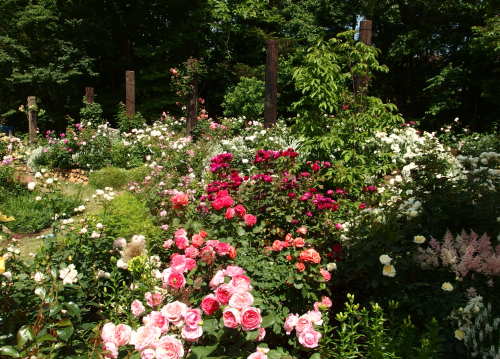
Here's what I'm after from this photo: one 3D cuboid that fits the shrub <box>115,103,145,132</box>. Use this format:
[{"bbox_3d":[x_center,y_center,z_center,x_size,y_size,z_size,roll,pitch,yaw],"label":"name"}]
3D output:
[{"bbox_3d":[-2.980,-1.533,10.000,0.742,0.779,0.705,-2,10,-16],"label":"shrub"}]

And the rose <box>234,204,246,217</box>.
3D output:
[{"bbox_3d":[-0.070,0.230,3.000,0.086,0.077,0.083,1,10,-1],"label":"rose"}]

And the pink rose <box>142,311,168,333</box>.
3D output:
[{"bbox_3d":[-0.379,0.569,1.620,0.104,0.082,0.080,-7,12,-34],"label":"pink rose"}]

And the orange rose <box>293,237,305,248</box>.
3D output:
[{"bbox_3d":[0.300,0.385,2.450,0.070,0.068,0.065,-1,8,-6],"label":"orange rose"}]

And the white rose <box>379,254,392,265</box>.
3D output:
[{"bbox_3d":[0.790,0.465,2.350,0.075,0.060,0.070,2,8,11],"label":"white rose"}]

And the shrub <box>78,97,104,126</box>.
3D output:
[{"bbox_3d":[-3.919,-1.657,10.000,0.640,0.780,0.620,0,8,0],"label":"shrub"}]

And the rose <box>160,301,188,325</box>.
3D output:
[{"bbox_3d":[-0.299,0.526,1.600,0.107,0.083,0.103,-1,10,-11],"label":"rose"}]

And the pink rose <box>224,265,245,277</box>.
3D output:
[{"bbox_3d":[-0.073,0.427,1.900,0.091,0.058,0.087,1,10,-2],"label":"pink rose"}]

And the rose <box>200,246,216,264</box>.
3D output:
[{"bbox_3d":[-0.221,0.404,2.150,0.085,0.090,0.080,-1,8,-6],"label":"rose"}]

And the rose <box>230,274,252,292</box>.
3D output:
[{"bbox_3d":[-0.038,0.468,1.820,0.099,0.075,0.075,0,10,-1],"label":"rose"}]

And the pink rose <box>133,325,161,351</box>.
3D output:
[{"bbox_3d":[-0.389,0.594,1.520,0.102,0.085,0.098,-2,10,-15],"label":"pink rose"}]

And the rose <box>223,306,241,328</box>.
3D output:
[{"bbox_3d":[-0.075,0.563,1.650,0.073,0.084,0.070,0,10,0],"label":"rose"}]

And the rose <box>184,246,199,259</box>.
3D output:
[{"bbox_3d":[-0.318,0.397,2.200,0.074,0.057,0.071,-1,10,-8],"label":"rose"}]

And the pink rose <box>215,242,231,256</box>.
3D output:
[{"bbox_3d":[-0.150,0.381,2.200,0.087,0.071,0.070,-1,10,-4],"label":"pink rose"}]

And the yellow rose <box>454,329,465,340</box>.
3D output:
[{"bbox_3d":[1.013,0.750,1.950,0.050,0.056,0.050,2,8,17],"label":"yellow rose"}]

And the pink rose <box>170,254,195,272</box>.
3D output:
[{"bbox_3d":[-0.342,0.426,2.050,0.122,0.085,0.080,-2,10,-10],"label":"pink rose"}]

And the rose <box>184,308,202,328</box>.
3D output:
[{"bbox_3d":[-0.231,0.567,1.650,0.073,0.076,0.070,-3,11,-18],"label":"rose"}]

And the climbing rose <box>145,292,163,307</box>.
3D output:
[{"bbox_3d":[-0.401,0.498,1.680,0.072,0.051,0.070,-1,10,-14],"label":"climbing rose"}]

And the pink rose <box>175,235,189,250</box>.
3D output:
[{"bbox_3d":[-0.381,0.350,2.250,0.078,0.083,0.070,-2,10,-10],"label":"pink rose"}]

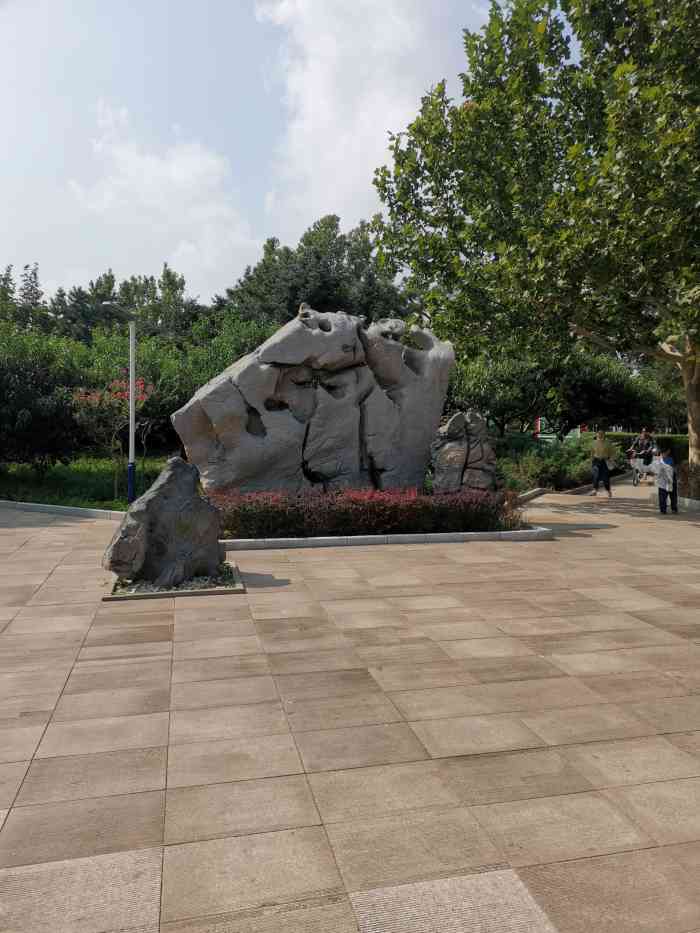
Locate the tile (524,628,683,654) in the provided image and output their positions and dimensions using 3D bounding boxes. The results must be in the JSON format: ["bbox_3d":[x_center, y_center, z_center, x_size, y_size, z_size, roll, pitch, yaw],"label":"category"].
[{"bbox_3d":[1.815,1.256,5.027,1.200,0.050,0.400,-1,4,-13],"label":"tile"}]

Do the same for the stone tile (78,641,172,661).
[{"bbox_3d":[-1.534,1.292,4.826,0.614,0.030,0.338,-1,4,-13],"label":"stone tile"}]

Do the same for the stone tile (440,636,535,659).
[{"bbox_3d":[0.955,1.302,4.937,0.607,0.040,0.406,0,4,-13],"label":"stone tile"}]

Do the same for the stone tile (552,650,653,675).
[{"bbox_3d":[1.616,1.288,4.570,0.600,0.050,0.400,-1,4,-13],"label":"stone tile"}]

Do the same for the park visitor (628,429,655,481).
[{"bbox_3d":[7.320,-0.301,17.600,0.580,1.340,0.600,4,5,38],"label":"park visitor"}]

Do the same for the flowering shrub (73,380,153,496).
[{"bbox_3d":[-4.386,-0.556,13.000,1.500,2.200,1.400,-1,4,-17],"label":"flowering shrub"}]

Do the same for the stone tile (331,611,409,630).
[{"bbox_3d":[0.168,1.246,5.604,0.599,0.030,0.415,-1,4,-13],"label":"stone tile"}]

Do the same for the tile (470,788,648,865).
[{"bbox_3d":[0.820,1.417,2.740,0.600,0.050,0.400,-1,4,-13],"label":"tile"}]

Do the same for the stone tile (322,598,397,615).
[{"bbox_3d":[0.075,1.217,5.988,0.607,0.040,0.406,0,4,-13],"label":"stone tile"}]

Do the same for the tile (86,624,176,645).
[{"bbox_3d":[-1.619,1.262,5.165,0.607,0.040,0.406,0,4,-13],"label":"tile"}]

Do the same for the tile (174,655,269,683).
[{"bbox_3d":[-0.833,1.317,4.511,0.607,0.040,0.406,0,4,-13],"label":"tile"}]

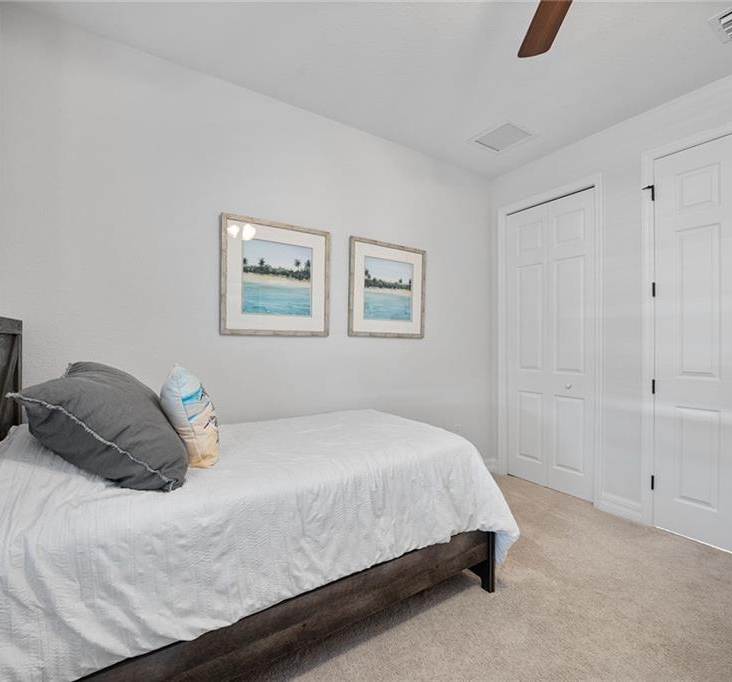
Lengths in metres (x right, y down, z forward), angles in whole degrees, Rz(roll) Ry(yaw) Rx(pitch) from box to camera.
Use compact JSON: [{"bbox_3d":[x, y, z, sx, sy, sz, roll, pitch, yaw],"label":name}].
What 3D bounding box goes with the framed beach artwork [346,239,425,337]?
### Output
[{"bbox_3d":[0.184,-0.391,2.902,0.736,0.727,0.030,0,0,-33],"label":"framed beach artwork"}]

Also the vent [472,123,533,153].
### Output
[{"bbox_3d":[1.059,-1.556,2.850,0.345,0.020,0.345,0,0,-33],"label":"vent"}]

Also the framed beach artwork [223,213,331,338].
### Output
[{"bbox_3d":[-0.565,-0.395,2.412,0.726,0.731,0.030,0,0,-33],"label":"framed beach artwork"}]

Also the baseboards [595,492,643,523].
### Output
[{"bbox_3d":[1.804,1.184,2.628,0.018,0.140,0.262,0,0,-33],"label":"baseboards"}]

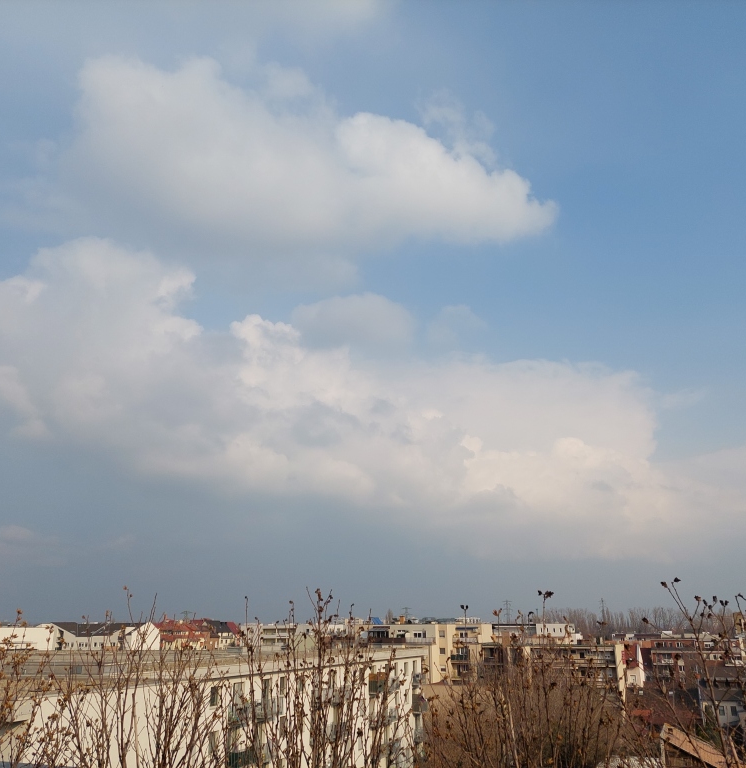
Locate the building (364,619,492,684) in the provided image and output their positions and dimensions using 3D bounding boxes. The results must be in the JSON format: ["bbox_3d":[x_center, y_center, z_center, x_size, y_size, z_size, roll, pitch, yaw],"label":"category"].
[{"bbox_3d":[9.870,51.200,125.890,20.000,16.500,14.000,-10,-21,27],"label":"building"}]

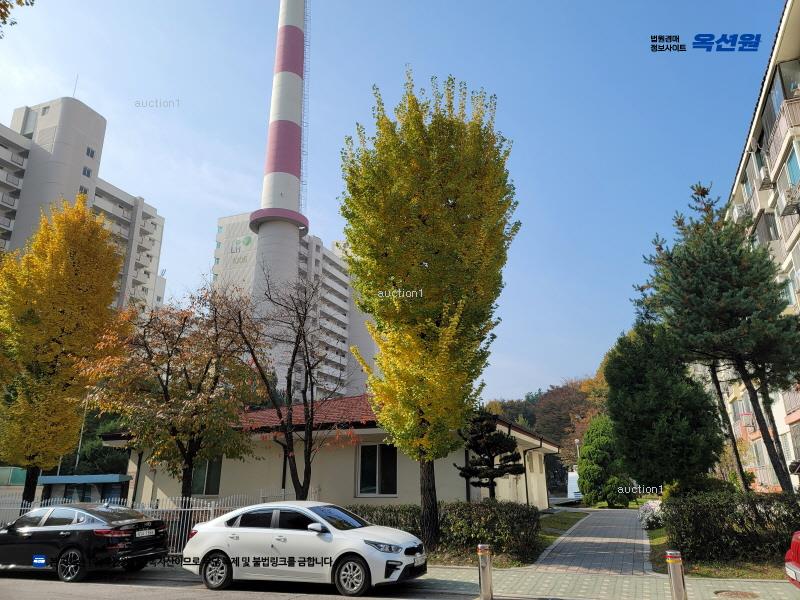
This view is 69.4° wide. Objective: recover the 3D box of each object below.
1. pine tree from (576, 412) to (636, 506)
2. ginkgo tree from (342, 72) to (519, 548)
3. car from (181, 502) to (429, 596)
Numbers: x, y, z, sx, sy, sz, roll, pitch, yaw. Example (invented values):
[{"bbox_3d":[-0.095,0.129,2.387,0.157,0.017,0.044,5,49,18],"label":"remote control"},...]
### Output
[{"bbox_3d":[10.150,7.950,28.600,2.800,4.500,2.700,-7,-19,19],"label":"pine tree"},{"bbox_3d":[0.840,-0.360,16.000,4.800,13.400,4.800,-7,-19,19],"label":"ginkgo tree"},{"bbox_3d":[-1.830,4.590,10.920,4.640,1.440,1.820,-7,-19,19],"label":"car"}]

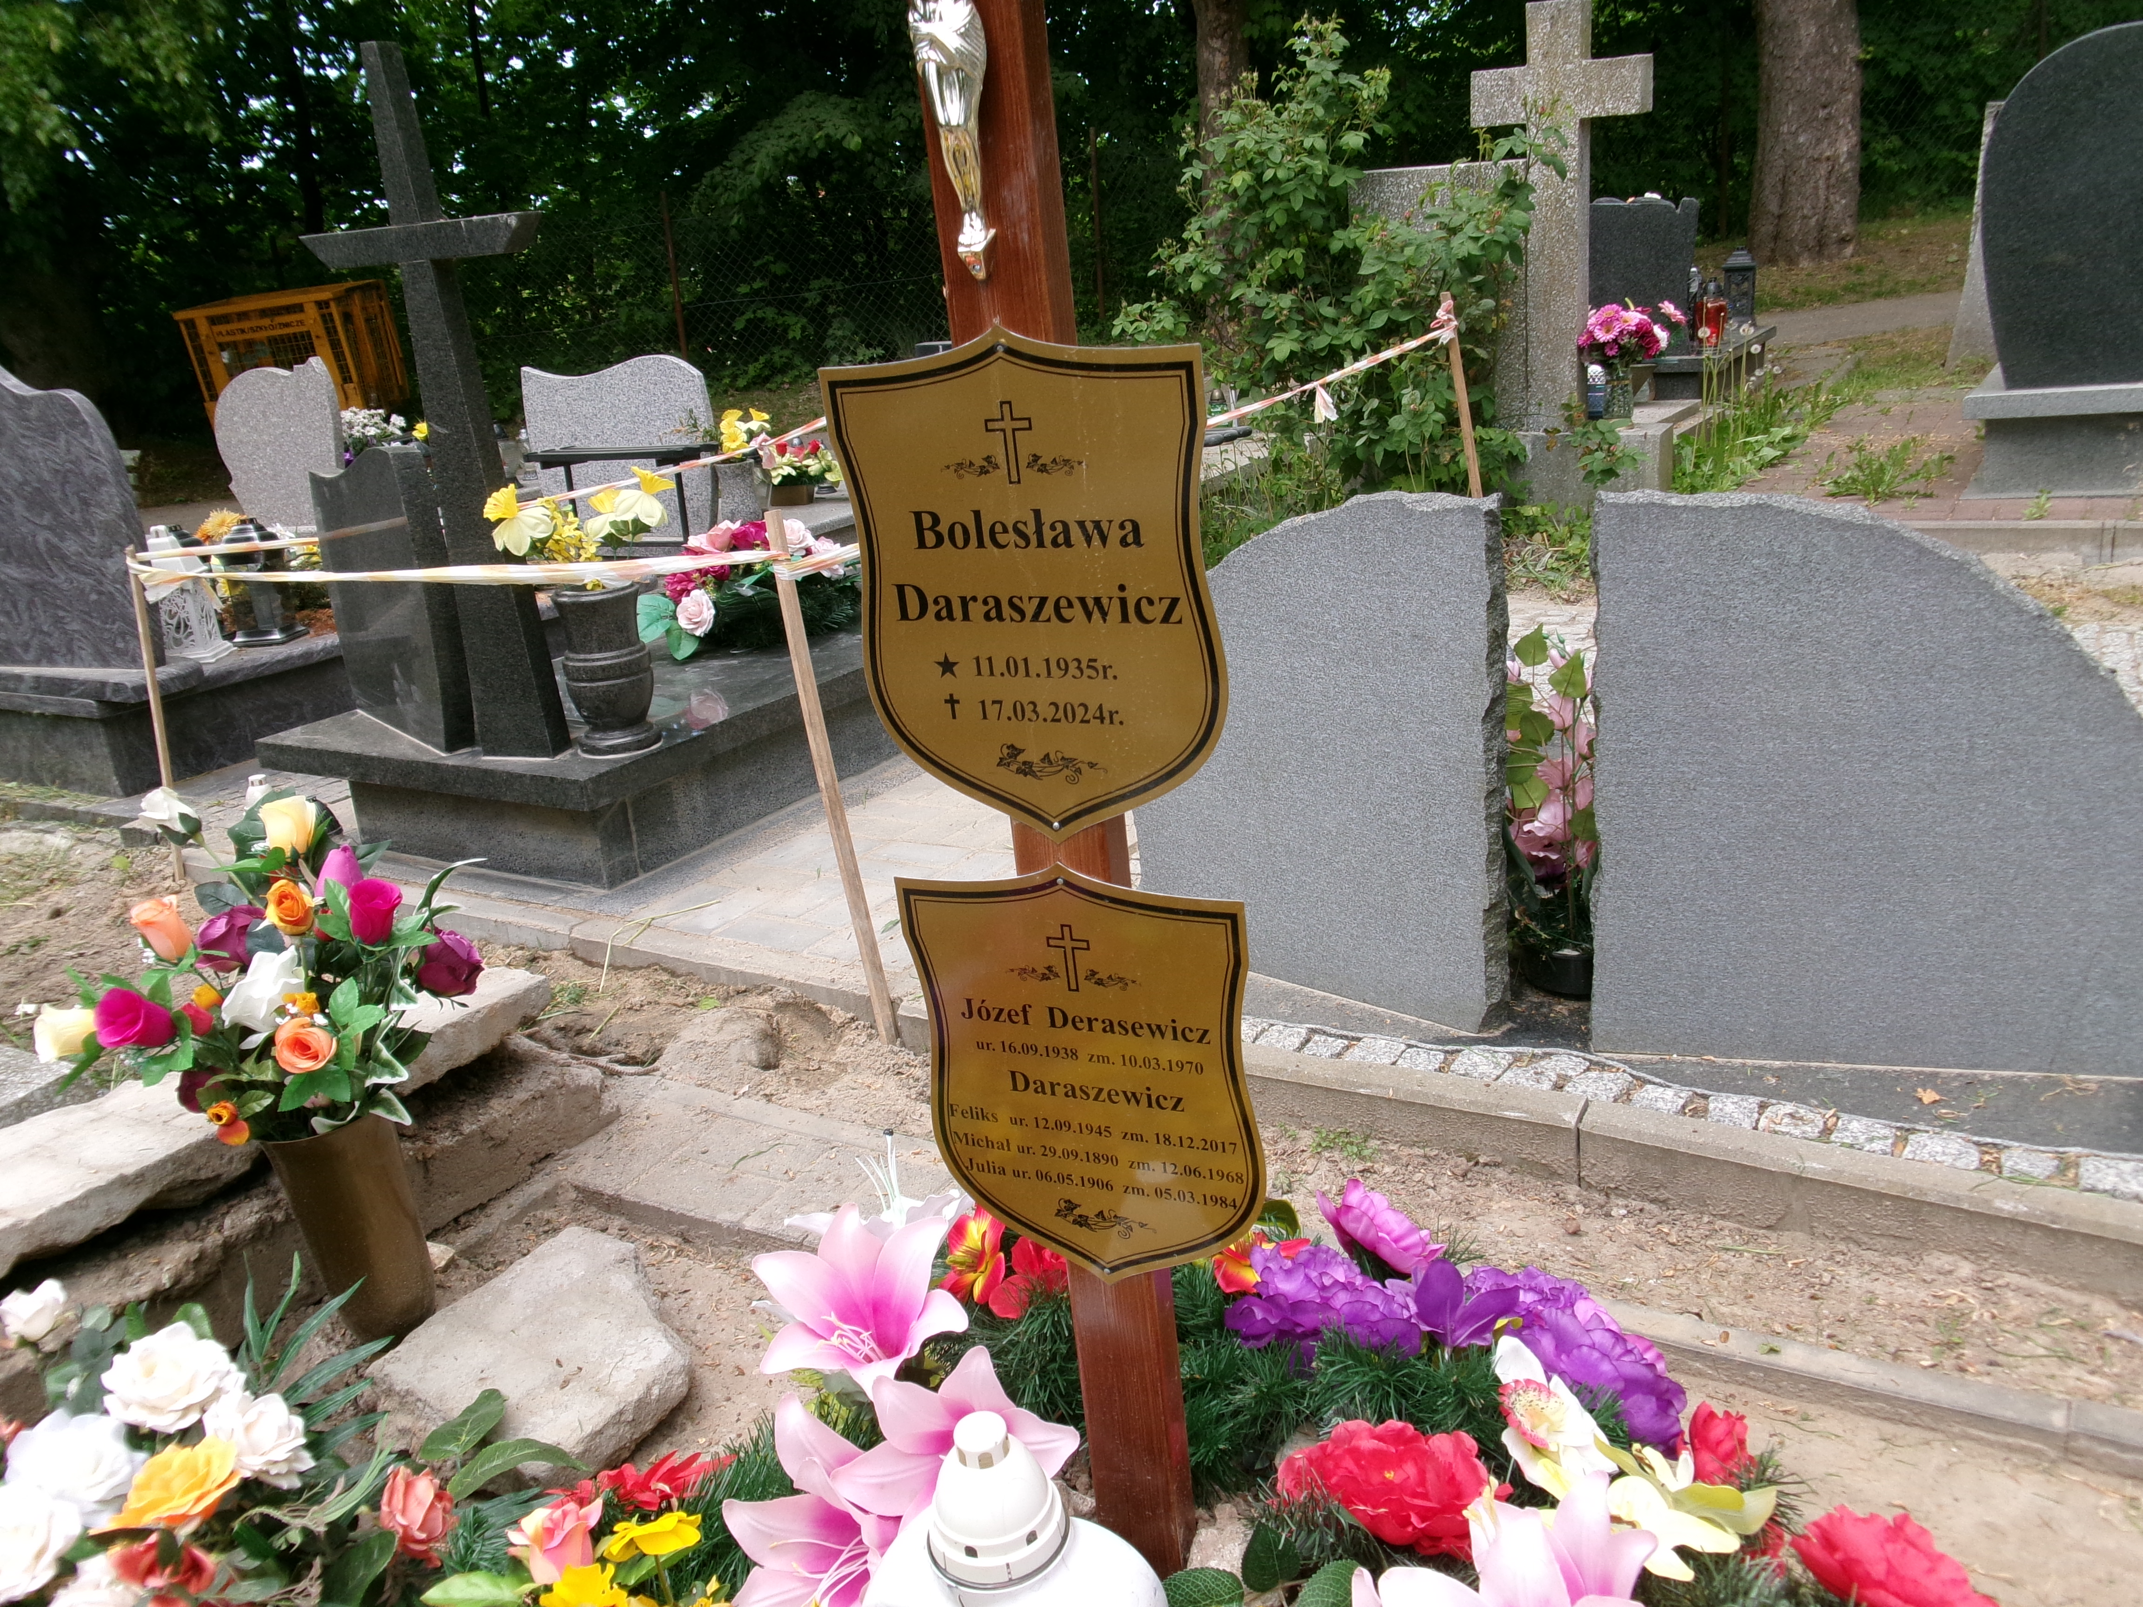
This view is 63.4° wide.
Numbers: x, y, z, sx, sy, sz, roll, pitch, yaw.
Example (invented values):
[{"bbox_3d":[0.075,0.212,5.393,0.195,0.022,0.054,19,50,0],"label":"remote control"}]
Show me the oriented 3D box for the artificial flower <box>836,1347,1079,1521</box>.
[{"bbox_3d":[-0.083,0.467,1.270,0.170,0.115,0.125,-7,18,-6],"label":"artificial flower"}]

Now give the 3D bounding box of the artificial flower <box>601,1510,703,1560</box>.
[{"bbox_3d":[-0.300,0.522,1.240,0.066,0.028,0.048,-11,19,-18],"label":"artificial flower"}]

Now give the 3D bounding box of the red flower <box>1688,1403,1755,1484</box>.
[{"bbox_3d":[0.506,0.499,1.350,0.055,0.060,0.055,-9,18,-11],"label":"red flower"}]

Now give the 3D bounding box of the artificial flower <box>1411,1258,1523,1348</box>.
[{"bbox_3d":[0.332,0.417,1.450,0.090,0.070,0.075,-1,18,13],"label":"artificial flower"}]

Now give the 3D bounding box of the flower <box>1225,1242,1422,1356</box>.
[{"bbox_3d":[0.221,0.439,1.540,0.165,0.070,0.120,5,19,5],"label":"flower"}]

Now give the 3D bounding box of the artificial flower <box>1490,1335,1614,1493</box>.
[{"bbox_3d":[0.362,0.458,1.300,0.085,0.105,0.070,8,22,36],"label":"artificial flower"}]

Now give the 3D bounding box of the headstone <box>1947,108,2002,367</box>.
[{"bbox_3d":[4.366,-2.558,7.800,0.750,1.150,0.130,6,21,31],"label":"headstone"}]

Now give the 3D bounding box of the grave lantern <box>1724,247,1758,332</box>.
[{"bbox_3d":[3.015,-2.312,7.800,0.145,0.380,0.145,1,19,18],"label":"grave lantern"}]

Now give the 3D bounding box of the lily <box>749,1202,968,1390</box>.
[{"bbox_3d":[-0.169,0.398,1.410,0.170,0.145,0.100,-7,-7,-4],"label":"lily"}]

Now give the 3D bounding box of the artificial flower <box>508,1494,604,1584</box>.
[{"bbox_3d":[-0.357,0.509,1.200,0.062,0.058,0.055,-12,19,-21],"label":"artificial flower"}]

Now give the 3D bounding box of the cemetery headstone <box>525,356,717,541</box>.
[{"bbox_3d":[-1.705,-1.348,6.600,0.870,0.700,0.070,4,20,26],"label":"cemetery headstone"}]

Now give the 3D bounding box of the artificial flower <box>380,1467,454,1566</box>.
[{"bbox_3d":[-0.476,0.516,1.260,0.054,0.056,0.054,-14,20,-25],"label":"artificial flower"}]

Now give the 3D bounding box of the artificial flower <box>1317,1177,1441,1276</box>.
[{"bbox_3d":[0.287,0.395,1.620,0.120,0.060,0.090,25,21,0],"label":"artificial flower"}]

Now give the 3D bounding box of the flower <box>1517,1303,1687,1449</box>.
[{"bbox_3d":[0.422,0.456,1.380,0.125,0.100,0.110,-10,18,-15],"label":"flower"}]

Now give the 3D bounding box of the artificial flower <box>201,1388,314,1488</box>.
[{"bbox_3d":[-0.610,0.475,1.300,0.078,0.056,0.070,-19,23,-36],"label":"artificial flower"}]

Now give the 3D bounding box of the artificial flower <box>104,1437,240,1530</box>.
[{"bbox_3d":[-0.643,0.485,1.240,0.088,0.048,0.068,-29,28,-26],"label":"artificial flower"}]

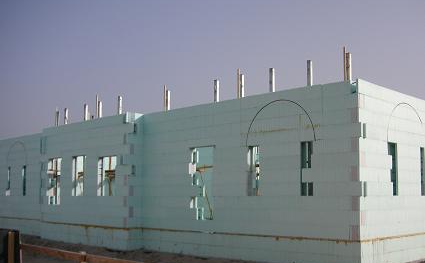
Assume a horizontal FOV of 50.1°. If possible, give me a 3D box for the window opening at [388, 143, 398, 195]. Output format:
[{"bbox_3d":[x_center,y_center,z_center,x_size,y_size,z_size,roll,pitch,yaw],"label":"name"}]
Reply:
[{"bbox_3d":[4.020,0.880,10.416,0.260,1.220,0.520,-7,-10,44],"label":"window opening"}]

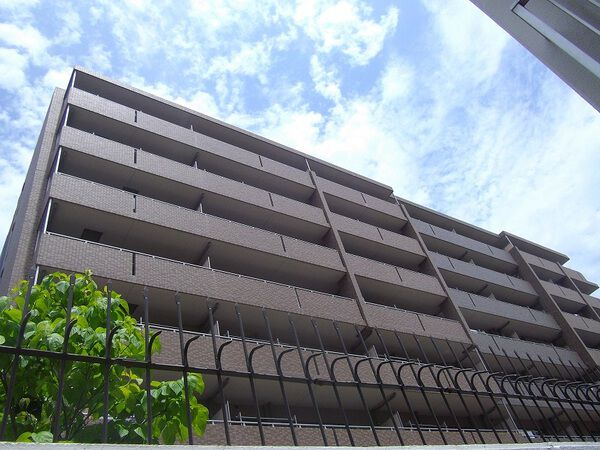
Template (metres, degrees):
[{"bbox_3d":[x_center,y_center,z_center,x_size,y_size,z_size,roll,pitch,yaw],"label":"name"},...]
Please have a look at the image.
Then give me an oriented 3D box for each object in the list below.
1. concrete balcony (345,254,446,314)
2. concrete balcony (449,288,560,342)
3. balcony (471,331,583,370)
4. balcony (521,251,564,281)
[{"bbox_3d":[4.811,3.256,24.915,6.831,1.351,1.650,16,-52,-31],"label":"concrete balcony"},{"bbox_3d":[12.815,5.920,30.232,11.494,1.351,1.450,16,-52,-31],"label":"concrete balcony"},{"bbox_3d":[13.292,7.968,28.125,10.989,1.351,1.450,16,-52,-31],"label":"balcony"},{"bbox_3d":[19.570,3.718,38.862,5.940,1.351,1.550,16,-52,-31],"label":"balcony"}]

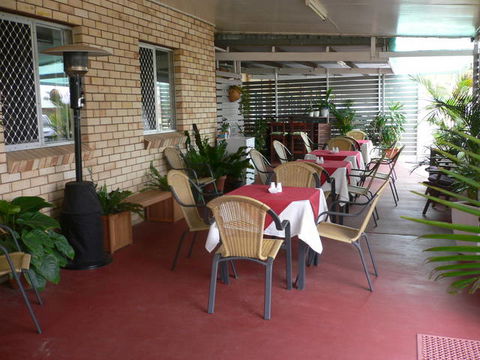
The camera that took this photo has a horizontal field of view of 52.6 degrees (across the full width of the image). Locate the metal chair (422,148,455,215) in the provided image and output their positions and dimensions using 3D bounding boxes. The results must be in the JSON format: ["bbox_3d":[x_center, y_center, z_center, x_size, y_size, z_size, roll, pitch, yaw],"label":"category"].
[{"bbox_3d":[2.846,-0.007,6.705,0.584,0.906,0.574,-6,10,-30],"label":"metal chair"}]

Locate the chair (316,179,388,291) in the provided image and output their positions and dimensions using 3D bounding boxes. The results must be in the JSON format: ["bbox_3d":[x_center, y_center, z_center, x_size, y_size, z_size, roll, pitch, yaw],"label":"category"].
[{"bbox_3d":[0.874,0.426,4.116,0.700,0.890,0.570,2,9,20],"label":"chair"}]

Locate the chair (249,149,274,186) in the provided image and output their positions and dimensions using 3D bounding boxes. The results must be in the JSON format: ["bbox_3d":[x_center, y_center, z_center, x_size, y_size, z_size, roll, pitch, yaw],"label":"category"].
[{"bbox_3d":[0.502,0.054,6.579,0.700,0.890,0.570,2,9,20],"label":"chair"}]

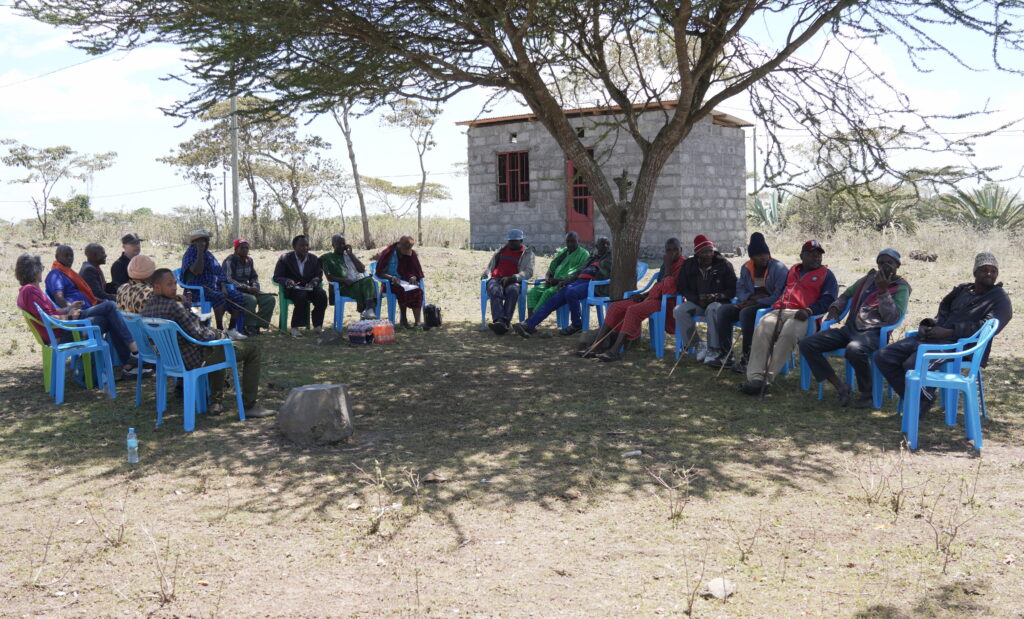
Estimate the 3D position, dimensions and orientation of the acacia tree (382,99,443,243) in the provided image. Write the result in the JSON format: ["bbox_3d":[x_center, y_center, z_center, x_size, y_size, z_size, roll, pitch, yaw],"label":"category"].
[{"bbox_3d":[-3.158,-4.364,32.500,1.950,4.600,1.950,-1,5,0],"label":"acacia tree"}]

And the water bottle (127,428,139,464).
[{"bbox_3d":[-2.369,0.852,6.400,0.068,0.217,0.068,-1,5,0],"label":"water bottle"}]

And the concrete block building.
[{"bbox_3d":[2.298,-3.126,26.070,6.837,3.413,3.463,3,6,39],"label":"concrete block building"}]

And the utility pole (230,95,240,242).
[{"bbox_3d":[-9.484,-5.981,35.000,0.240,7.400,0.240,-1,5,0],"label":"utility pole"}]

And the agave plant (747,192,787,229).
[{"bbox_3d":[9.195,-3.541,37.000,1.650,1.500,1.650,-1,5,0],"label":"agave plant"}]

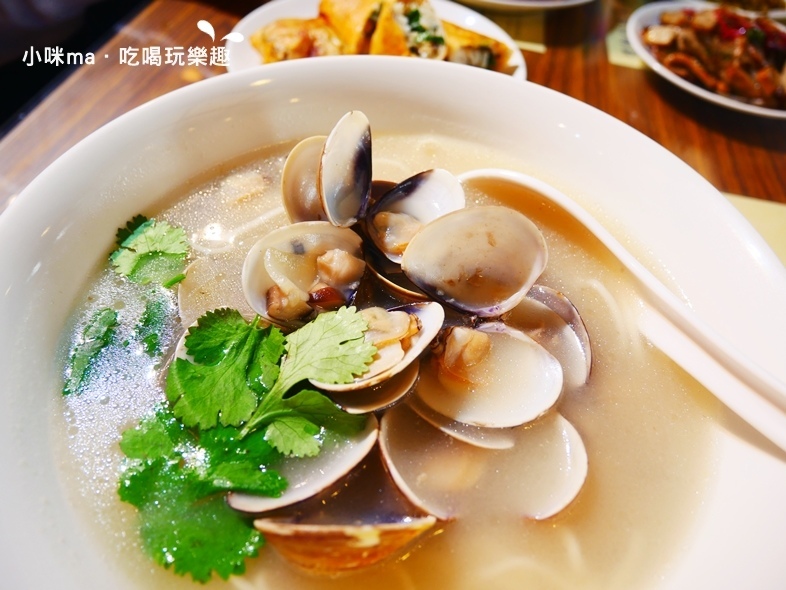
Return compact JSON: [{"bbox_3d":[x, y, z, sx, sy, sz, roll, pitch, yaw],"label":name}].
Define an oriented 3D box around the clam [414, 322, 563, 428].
[{"bbox_3d":[0.028,0.028,0.168,0.045,0.015,0.037,14,50,8],"label":"clam"}]

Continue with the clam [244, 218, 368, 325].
[{"bbox_3d":[-0.029,-0.004,0.180,0.039,0.016,0.044,-6,50,-10],"label":"clam"}]

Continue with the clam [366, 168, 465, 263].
[{"bbox_3d":[0.008,-0.025,0.197,0.035,0.016,0.041,25,67,3],"label":"clam"}]

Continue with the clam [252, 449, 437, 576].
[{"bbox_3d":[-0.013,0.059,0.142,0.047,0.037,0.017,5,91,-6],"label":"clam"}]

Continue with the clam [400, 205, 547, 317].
[{"bbox_3d":[0.025,-0.008,0.173,0.046,0.014,0.038,-2,69,-3],"label":"clam"}]

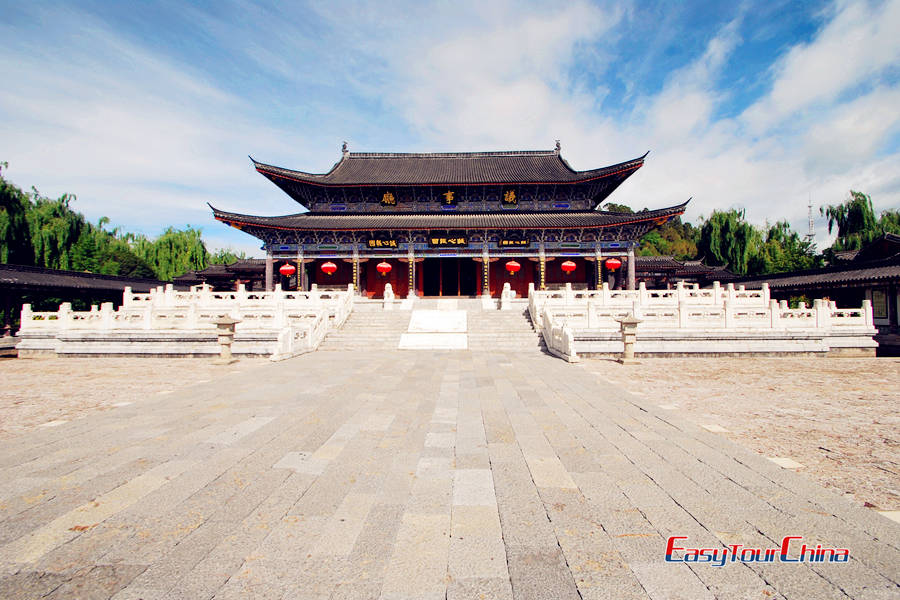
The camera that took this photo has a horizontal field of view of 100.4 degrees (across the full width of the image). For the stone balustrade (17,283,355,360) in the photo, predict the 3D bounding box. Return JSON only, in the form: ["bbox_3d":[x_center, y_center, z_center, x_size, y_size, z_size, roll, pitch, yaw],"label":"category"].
[{"bbox_3d":[-9.700,0.610,15.400,10.800,2.900,6.600,0,-1,2],"label":"stone balustrade"}]

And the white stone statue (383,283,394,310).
[{"bbox_3d":[-4.250,-0.243,26.000,0.700,1.930,0.800,0,-2,2],"label":"white stone statue"}]

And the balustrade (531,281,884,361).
[{"bbox_3d":[9.300,0.543,15.000,11.000,2.900,6.600,0,-1,2],"label":"balustrade"}]

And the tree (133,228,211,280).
[{"bbox_3d":[-31.304,-2.720,42.000,7.500,10.600,7.500,0,-1,2],"label":"tree"}]

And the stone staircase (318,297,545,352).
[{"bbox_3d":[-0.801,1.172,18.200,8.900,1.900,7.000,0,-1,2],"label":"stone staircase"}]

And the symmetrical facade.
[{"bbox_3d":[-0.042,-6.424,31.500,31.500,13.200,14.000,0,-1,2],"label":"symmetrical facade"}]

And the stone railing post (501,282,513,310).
[{"bbox_3d":[3.239,-0.199,21.500,0.680,1.600,0.680,0,-1,2],"label":"stone railing post"}]

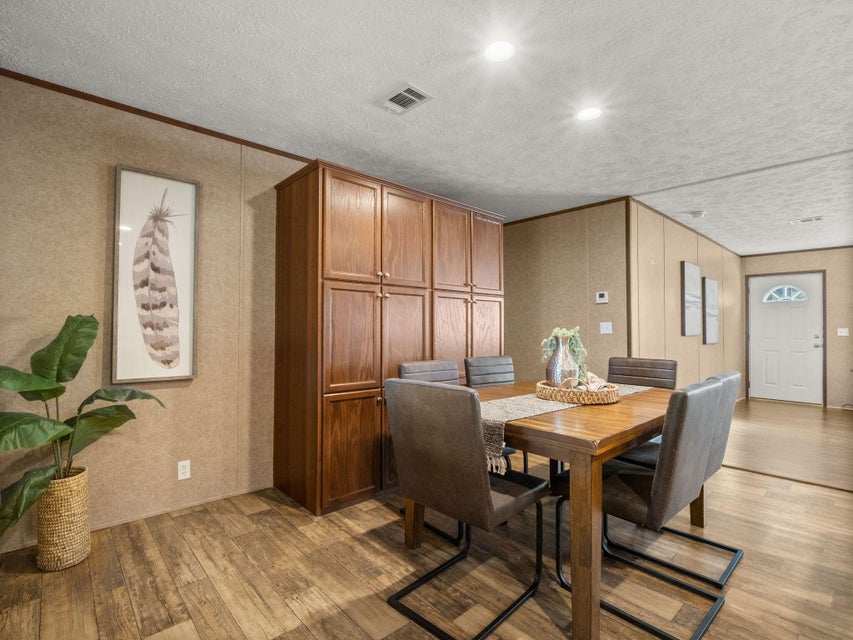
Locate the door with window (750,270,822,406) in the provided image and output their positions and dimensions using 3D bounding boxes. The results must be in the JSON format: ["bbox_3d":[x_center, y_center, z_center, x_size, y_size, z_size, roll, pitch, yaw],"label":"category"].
[{"bbox_3d":[5.708,0.282,6.288,0.053,2.027,0.852,1,-1,-43],"label":"door with window"}]

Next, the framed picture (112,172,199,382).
[{"bbox_3d":[-1.617,-0.260,2.387,0.412,1.259,0.033,1,-1,-40],"label":"framed picture"}]

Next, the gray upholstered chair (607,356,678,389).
[{"bbox_3d":[1.382,0.747,2.717,0.568,0.922,0.476,1,-1,-43],"label":"gray upholstered chair"}]

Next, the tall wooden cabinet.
[{"bbox_3d":[-0.168,0.107,3.302,1.937,2.210,0.592,1,-1,-43],"label":"tall wooden cabinet"}]

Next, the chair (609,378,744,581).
[{"bbox_3d":[1.288,0.736,2.092,0.464,0.922,0.568,1,-1,-43],"label":"chair"}]

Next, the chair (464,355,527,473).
[{"bbox_3d":[0.673,0.747,2.900,0.481,0.922,0.568,1,-1,-43],"label":"chair"}]

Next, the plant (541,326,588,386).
[{"bbox_3d":[0.760,0.214,2.229,0.261,0.348,0.226,0,-1,19],"label":"plant"}]

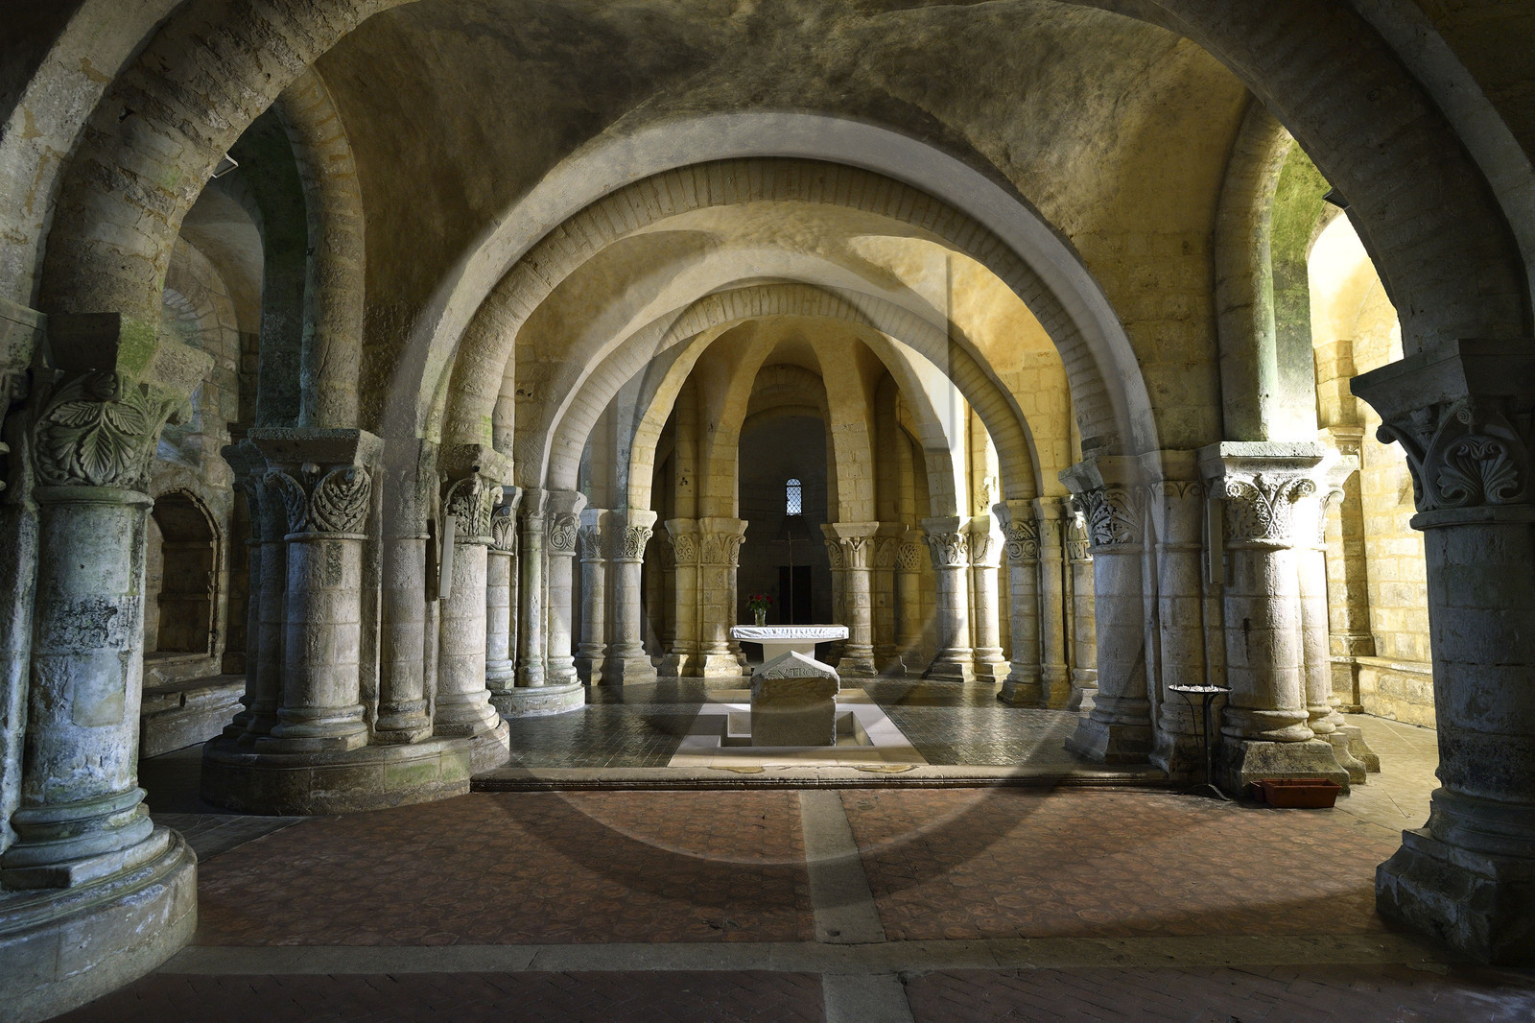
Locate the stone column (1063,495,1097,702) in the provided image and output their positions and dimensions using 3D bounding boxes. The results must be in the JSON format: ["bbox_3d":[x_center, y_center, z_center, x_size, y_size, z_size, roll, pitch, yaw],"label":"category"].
[{"bbox_3d":[3.942,1.110,10.510,0.605,2.530,0.605,0,-5,0],"label":"stone column"}]

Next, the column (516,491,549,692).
[{"bbox_3d":[-3.006,0.972,10.909,0.370,2.470,0.370,0,-5,0],"label":"column"}]

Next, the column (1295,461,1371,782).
[{"bbox_3d":[4.663,0.901,7.451,0.612,2.754,0.595,0,-5,0],"label":"column"}]

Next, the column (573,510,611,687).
[{"bbox_3d":[-2.801,1.373,13.685,0.550,2.750,0.520,0,-5,0],"label":"column"}]

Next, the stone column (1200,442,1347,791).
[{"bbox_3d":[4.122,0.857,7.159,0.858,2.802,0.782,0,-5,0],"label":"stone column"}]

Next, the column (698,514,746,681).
[{"bbox_3d":[-0.753,1.439,14.009,0.749,2.530,0.720,0,-5,0],"label":"column"}]

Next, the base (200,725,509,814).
[{"bbox_3d":[-3.523,2.115,7.472,2.410,0.407,2.410,0,-5,0],"label":"base"}]

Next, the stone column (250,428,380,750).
[{"bbox_3d":[-3.635,0.633,6.924,0.790,2.490,0.650,0,-5,0],"label":"stone column"}]

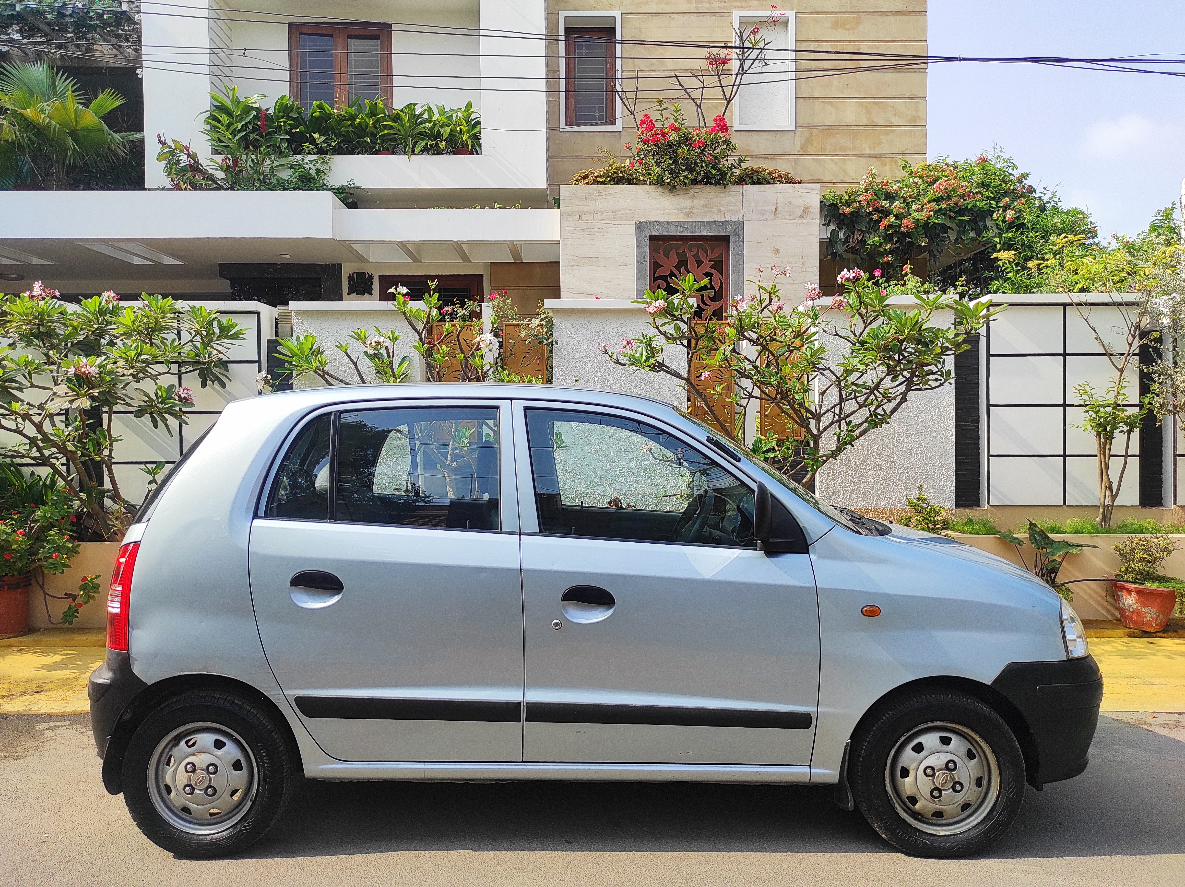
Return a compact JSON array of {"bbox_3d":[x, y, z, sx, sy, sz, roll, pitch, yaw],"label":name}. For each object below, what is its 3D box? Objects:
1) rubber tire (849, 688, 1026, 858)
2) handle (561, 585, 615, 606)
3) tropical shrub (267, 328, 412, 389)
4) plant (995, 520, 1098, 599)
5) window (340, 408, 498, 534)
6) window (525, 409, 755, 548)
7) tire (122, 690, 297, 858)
[{"bbox_3d":[1.118,1.067,2.790,0.535,0.530,0.165,0,1,1],"label":"rubber tire"},{"bbox_3d":[-0.013,0.480,2.705,0.167,0.070,0.040,0,1,1],"label":"handle"},{"bbox_3d":[-1.745,-0.190,5.900,1.000,1.200,0.850,0,1,-1],"label":"tropical shrub"},{"bbox_3d":[2.740,0.800,5.150,0.600,0.660,0.500,0,1,0],"label":"plant"},{"bbox_3d":[-0.574,0.078,2.810,0.530,0.410,0.040,0,-15,1],"label":"window"},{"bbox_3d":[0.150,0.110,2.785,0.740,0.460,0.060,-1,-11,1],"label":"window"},{"bbox_3d":[-1.262,1.083,2.800,0.535,0.530,0.160,0,1,1],"label":"tire"}]

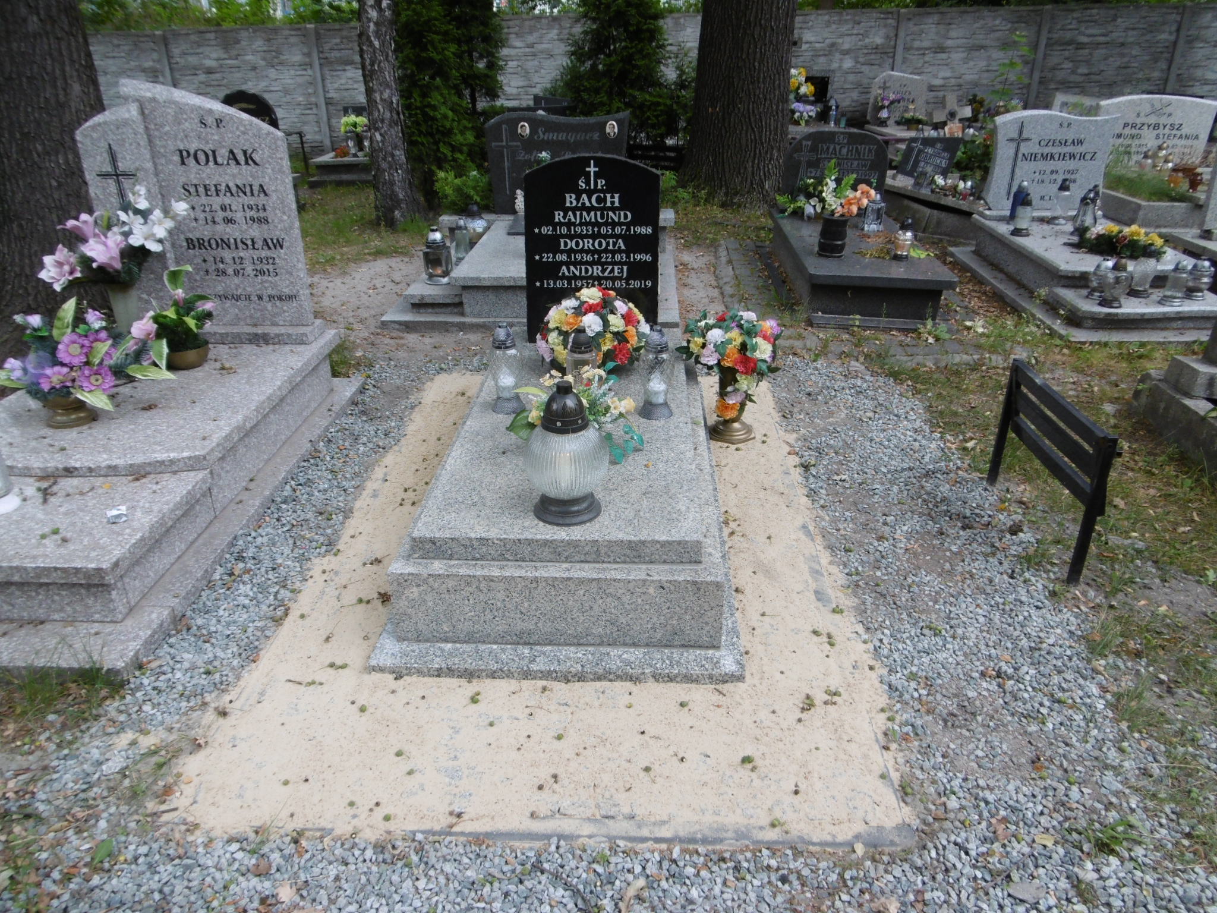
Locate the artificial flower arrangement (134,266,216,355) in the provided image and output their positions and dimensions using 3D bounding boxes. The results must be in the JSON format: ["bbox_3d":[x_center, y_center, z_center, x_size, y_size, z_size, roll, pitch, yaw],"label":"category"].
[{"bbox_3d":[-1.782,-0.570,3.473,0.310,0.380,0.270,1,26,3],"label":"artificial flower arrangement"}]

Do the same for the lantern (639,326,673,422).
[{"bbox_3d":[0.171,-0.296,2.938,0.120,0.320,0.120,1,26,3],"label":"lantern"}]

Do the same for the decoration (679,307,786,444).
[{"bbox_3d":[0.516,-0.330,3.496,0.410,0.540,0.370,1,26,3],"label":"decoration"}]

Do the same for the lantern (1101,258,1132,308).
[{"bbox_3d":[2.785,-0.957,4.632,0.140,0.250,0.135,0,27,3],"label":"lantern"}]

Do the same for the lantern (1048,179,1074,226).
[{"bbox_3d":[3.235,-1.817,6.022,0.130,0.285,0.130,0,27,3],"label":"lantern"}]

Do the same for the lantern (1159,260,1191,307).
[{"bbox_3d":[3.127,-0.959,4.655,0.130,0.225,0.130,0,27,3],"label":"lantern"}]

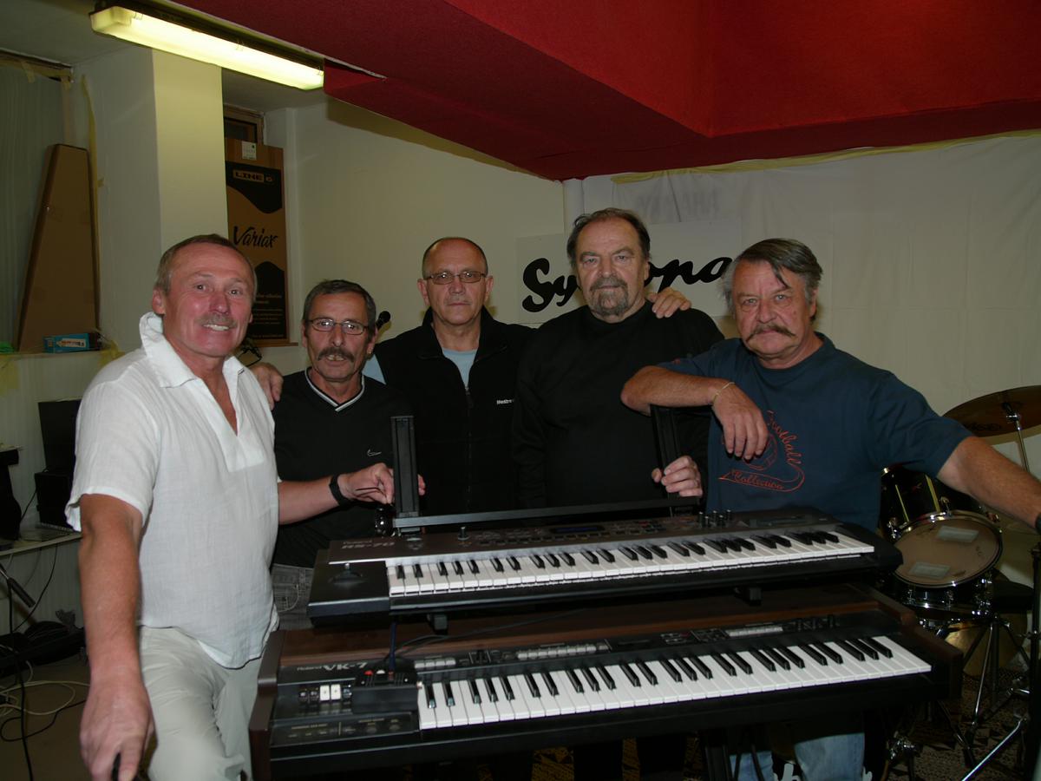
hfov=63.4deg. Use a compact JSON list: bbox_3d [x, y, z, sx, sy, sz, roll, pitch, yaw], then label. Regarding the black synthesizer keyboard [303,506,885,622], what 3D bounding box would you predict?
[{"bbox_3d":[0.148,0.297,1.512,1.012,0.090,0.290,-2,3,-11],"label":"black synthesizer keyboard"}]

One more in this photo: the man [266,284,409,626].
[{"bbox_3d":[-0.383,0.586,1.949,0.510,1.680,0.420,-3,5,-12],"label":"man"}]

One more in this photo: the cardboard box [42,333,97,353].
[{"bbox_3d":[-1.994,-0.206,3.731,0.085,0.072,0.205,1,5,29],"label":"cardboard box"}]

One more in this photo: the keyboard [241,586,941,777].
[{"bbox_3d":[0.141,0.473,1.466,1.128,0.110,0.348,-3,5,-8],"label":"keyboard"}]

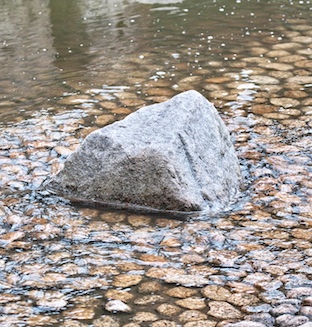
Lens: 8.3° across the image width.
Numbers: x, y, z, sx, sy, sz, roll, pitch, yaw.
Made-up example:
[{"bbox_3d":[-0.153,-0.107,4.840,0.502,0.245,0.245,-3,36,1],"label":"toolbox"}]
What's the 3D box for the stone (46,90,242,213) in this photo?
[{"bbox_3d":[-0.051,-0.087,9.274,0.720,0.420,0.500,8,22,20],"label":"stone"}]

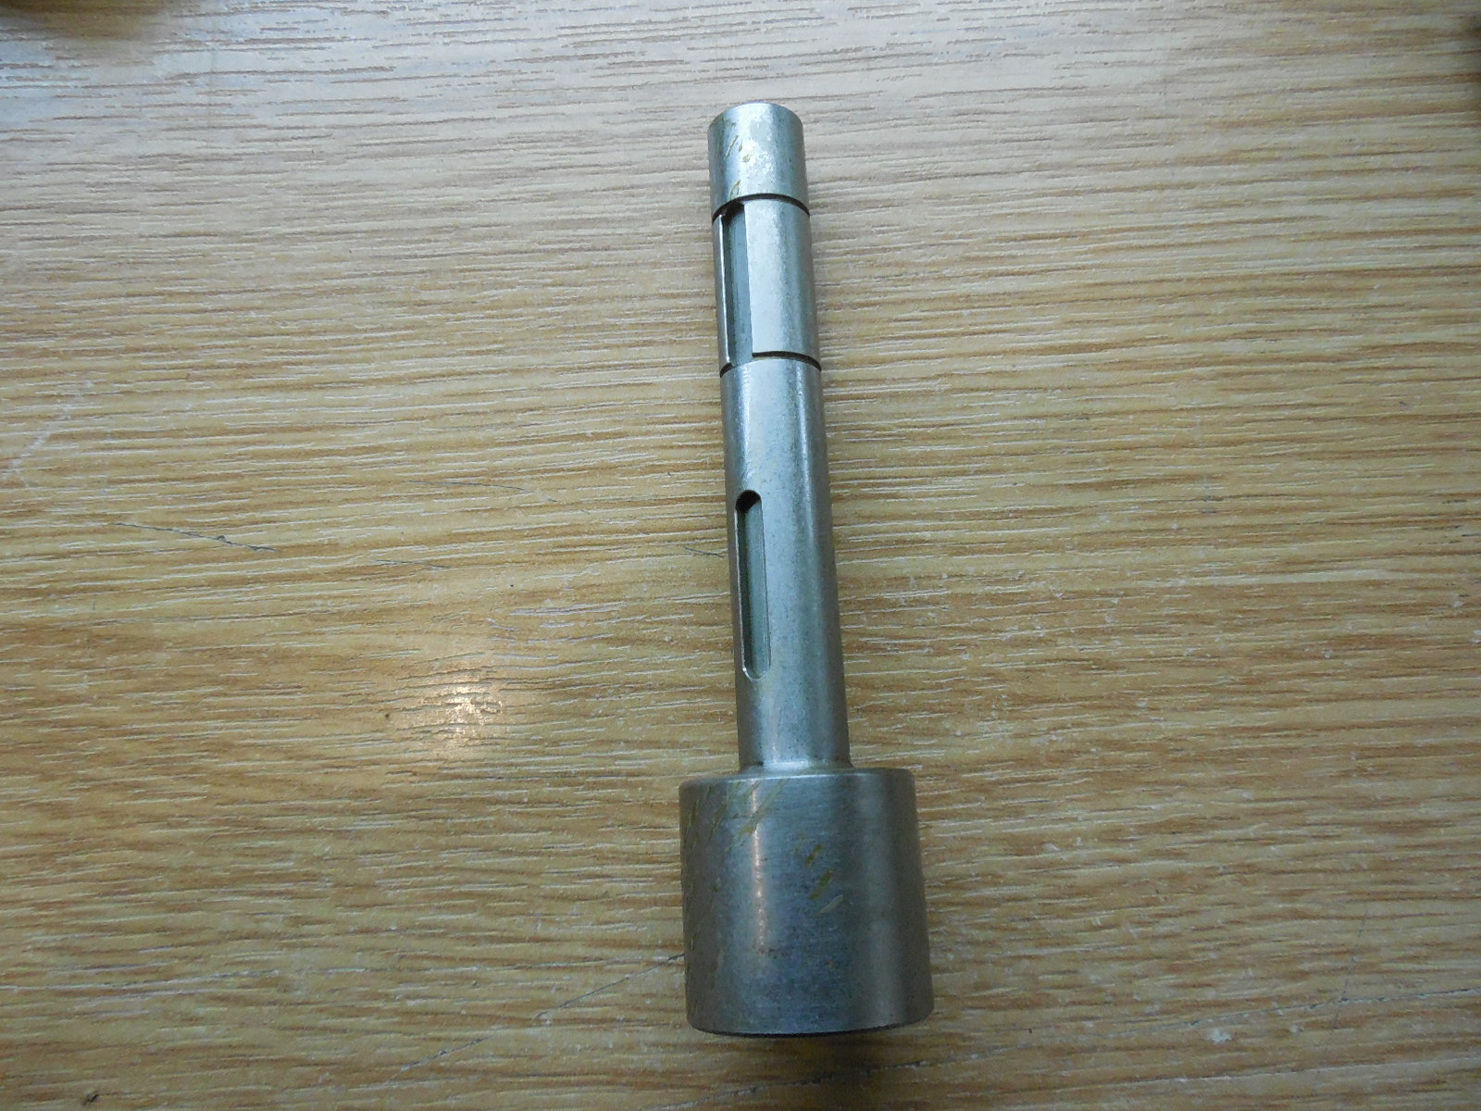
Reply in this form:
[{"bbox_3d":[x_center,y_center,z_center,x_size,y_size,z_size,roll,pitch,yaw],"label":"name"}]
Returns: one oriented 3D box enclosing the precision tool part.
[{"bbox_3d":[0.008,-0.006,0.211,0.043,0.043,0.178,-3,76,0],"label":"precision tool part"}]

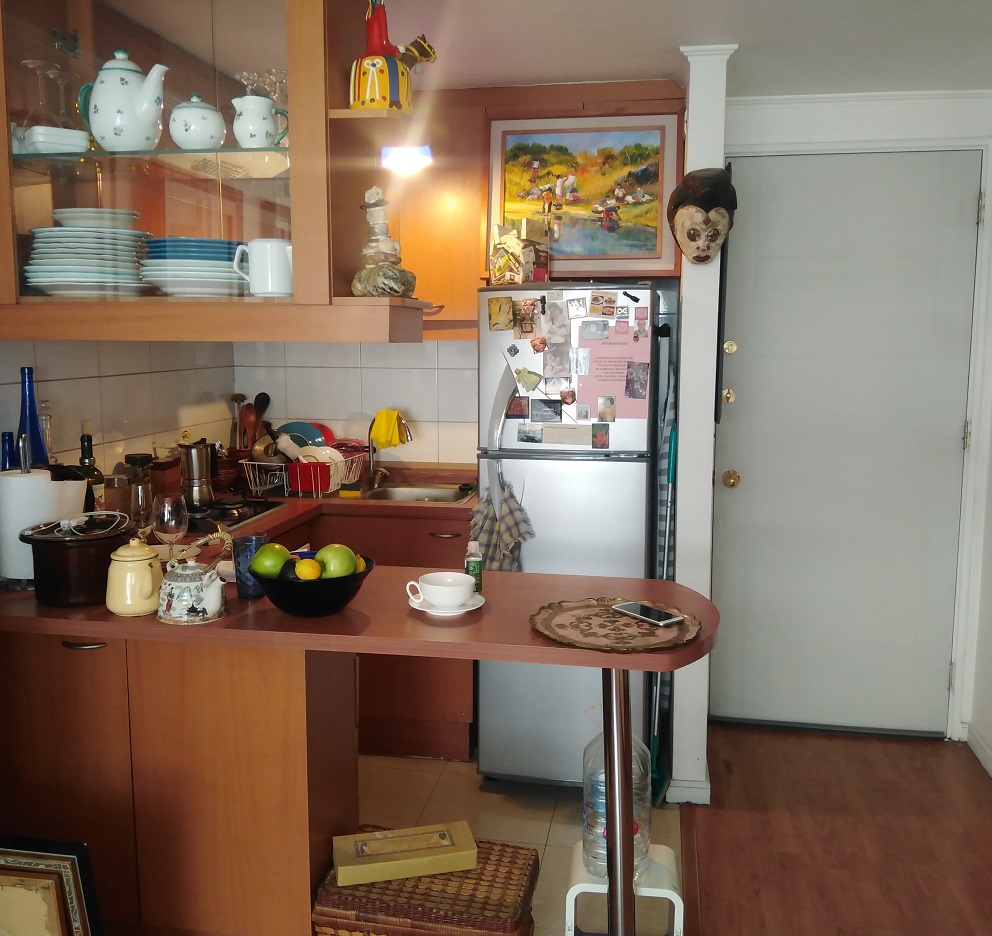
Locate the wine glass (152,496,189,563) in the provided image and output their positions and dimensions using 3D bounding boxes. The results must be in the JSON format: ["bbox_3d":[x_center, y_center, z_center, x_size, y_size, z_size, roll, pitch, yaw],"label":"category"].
[{"bbox_3d":[-0.755,0.149,2.175,0.079,0.170,0.079,1,7,11],"label":"wine glass"}]

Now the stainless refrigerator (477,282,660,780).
[{"bbox_3d":[0.259,0.202,3.159,0.520,1.550,0.626,1,7,11],"label":"stainless refrigerator"}]

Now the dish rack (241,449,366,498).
[{"bbox_3d":[-0.679,0.018,3.373,0.338,0.126,0.374,1,7,11],"label":"dish rack"}]

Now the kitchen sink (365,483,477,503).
[{"bbox_3d":[-0.257,0.157,3.288,0.385,0.150,0.365,1,8,11],"label":"kitchen sink"}]

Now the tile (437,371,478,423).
[{"bbox_3d":[-0.077,-0.270,3.513,0.290,0.200,0.010,1,8,11],"label":"tile"}]

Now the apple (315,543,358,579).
[{"bbox_3d":[-0.318,0.191,1.860,0.082,0.078,0.082,1,8,11],"label":"apple"}]

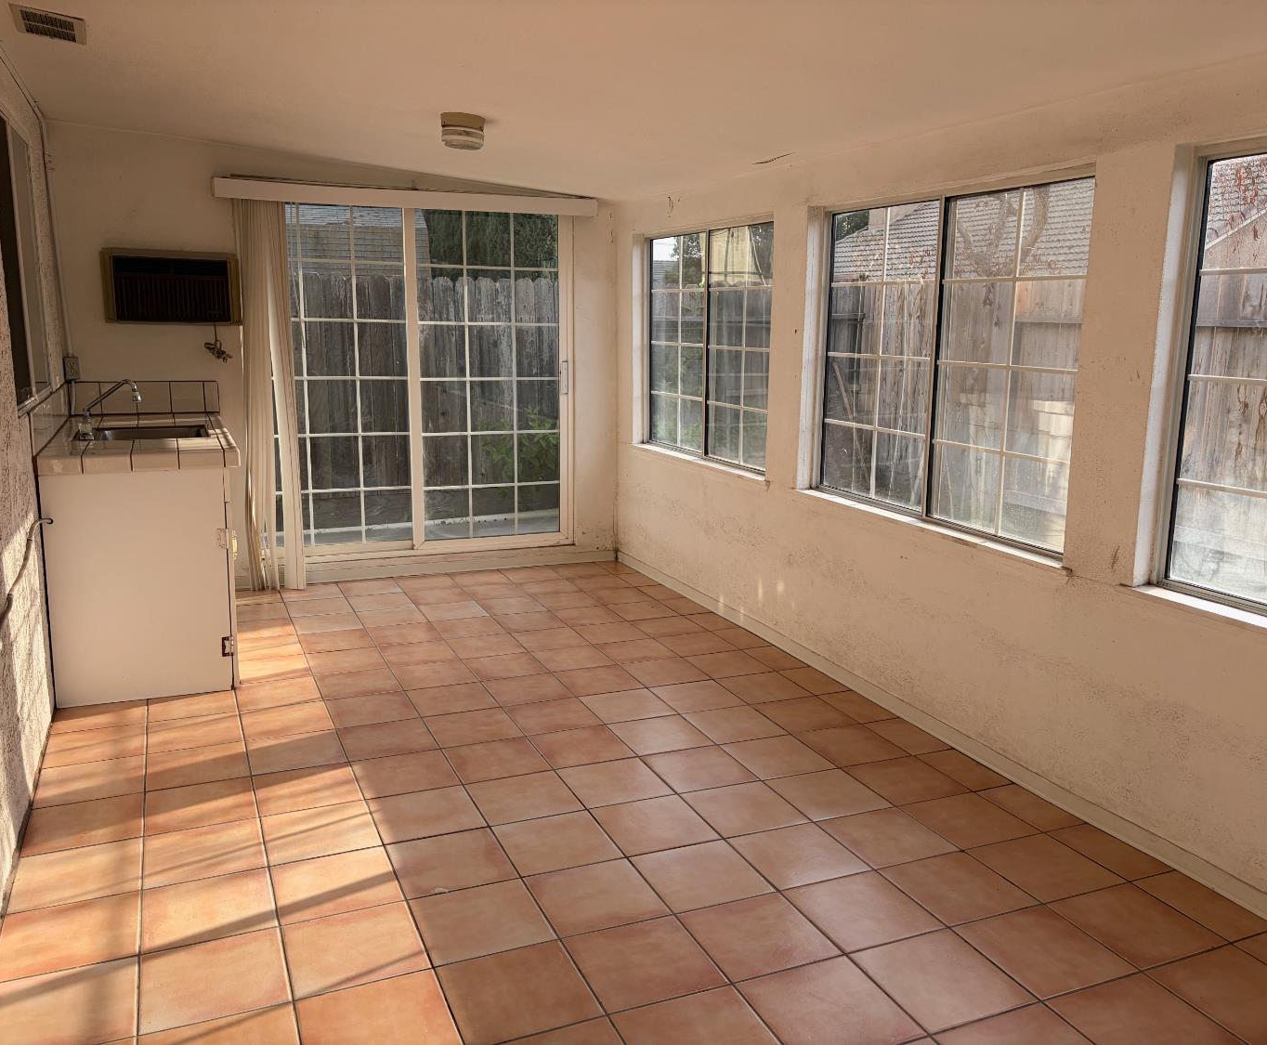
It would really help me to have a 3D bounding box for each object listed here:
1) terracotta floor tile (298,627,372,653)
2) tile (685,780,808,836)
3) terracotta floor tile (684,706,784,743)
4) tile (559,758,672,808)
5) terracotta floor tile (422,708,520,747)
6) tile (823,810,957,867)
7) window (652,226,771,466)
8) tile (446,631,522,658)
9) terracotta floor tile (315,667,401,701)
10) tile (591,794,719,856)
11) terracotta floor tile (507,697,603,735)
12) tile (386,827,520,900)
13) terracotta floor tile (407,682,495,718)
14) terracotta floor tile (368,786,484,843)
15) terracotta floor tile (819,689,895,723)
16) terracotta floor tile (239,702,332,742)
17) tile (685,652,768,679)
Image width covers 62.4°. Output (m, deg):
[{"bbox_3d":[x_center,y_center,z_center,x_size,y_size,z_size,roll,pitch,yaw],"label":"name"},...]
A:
[{"bbox_3d":[-1.354,0.542,4.774,0.299,0.010,0.299,-3,12,-23],"label":"terracotta floor tile"},{"bbox_3d":[0.340,0.883,3.219,0.294,0.012,0.294,-3,12,-23],"label":"tile"},{"bbox_3d":[0.377,0.755,3.888,0.294,0.012,0.294,-3,12,-23],"label":"terracotta floor tile"},{"bbox_3d":[-0.060,0.839,3.357,0.298,0.010,0.298,-3,12,-23],"label":"tile"},{"bbox_3d":[-0.587,0.747,3.799,0.299,0.010,0.299,-3,12,-23],"label":"terracotta floor tile"},{"bbox_3d":[0.740,0.919,3.066,0.299,0.010,0.299,-3,12,-23],"label":"tile"},{"bbox_3d":[0.395,-0.919,5.419,0.070,1.175,1.480,-4,11,-23],"label":"window"},{"bbox_3d":[-0.673,0.564,4.742,0.299,0.010,0.299,-3,12,-23],"label":"tile"},{"bbox_3d":[-1.111,0.653,4.211,0.298,0.012,0.298,-3,12,-23],"label":"terracotta floor tile"},{"bbox_3d":[0.061,0.899,3.103,0.298,0.010,0.298,-4,12,-23],"label":"tile"},{"bbox_3d":[-0.302,0.729,3.904,0.298,0.010,0.298,-3,12,-23],"label":"terracotta floor tile"},{"bbox_3d":[-0.500,0.931,2.856,0.299,0.010,0.299,-3,12,-23],"label":"tile"},{"bbox_3d":[-0.708,0.697,4.087,0.300,0.011,0.300,-3,12,-23],"label":"terracotta floor tile"},{"bbox_3d":[-0.618,0.872,3.117,0.298,0.010,0.298,-3,12,-23],"label":"terracotta floor tile"},{"bbox_3d":[0.880,0.718,4.108,0.177,0.010,0.298,-4,12,-23],"label":"terracotta floor tile"},{"bbox_3d":[-1.273,0.733,3.851,0.298,0.010,0.298,-4,12,-23],"label":"terracotta floor tile"},{"bbox_3d":[0.409,0.624,4.557,0.299,0.010,0.299,-3,12,-23],"label":"tile"}]

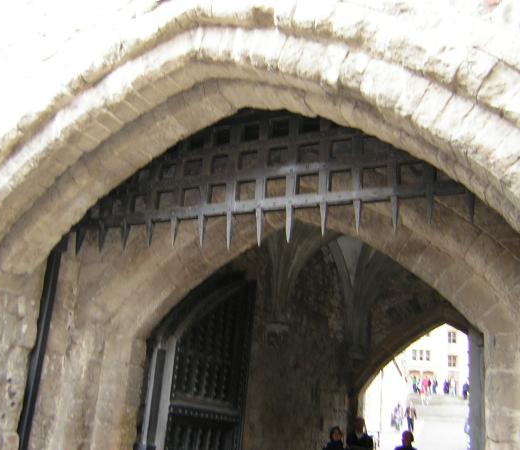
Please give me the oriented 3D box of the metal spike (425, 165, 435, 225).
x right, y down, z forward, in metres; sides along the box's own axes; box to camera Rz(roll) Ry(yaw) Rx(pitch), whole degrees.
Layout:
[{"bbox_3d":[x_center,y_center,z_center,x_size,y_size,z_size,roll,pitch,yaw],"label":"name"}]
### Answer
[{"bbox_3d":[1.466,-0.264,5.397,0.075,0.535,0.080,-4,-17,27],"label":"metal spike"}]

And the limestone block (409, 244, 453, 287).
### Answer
[{"bbox_3d":[1.677,0.420,6.035,0.304,0.271,0.297,41,6,30],"label":"limestone block"}]

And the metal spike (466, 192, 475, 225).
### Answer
[{"bbox_3d":[1.757,-0.146,5.209,0.060,0.287,0.065,-4,-17,27],"label":"metal spike"}]

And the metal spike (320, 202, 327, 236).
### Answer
[{"bbox_3d":[0.590,-0.051,5.793,0.052,0.318,0.060,-4,-17,27],"label":"metal spike"}]

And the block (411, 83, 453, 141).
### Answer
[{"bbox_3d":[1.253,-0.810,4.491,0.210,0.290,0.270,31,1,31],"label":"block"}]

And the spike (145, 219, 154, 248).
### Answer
[{"bbox_3d":[-1.172,0.090,6.619,0.061,0.319,0.061,-5,-17,26],"label":"spike"}]

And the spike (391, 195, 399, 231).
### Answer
[{"bbox_3d":[1.179,-0.101,5.470,0.061,0.336,0.061,-5,-17,26],"label":"spike"}]

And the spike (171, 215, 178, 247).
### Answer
[{"bbox_3d":[-0.888,0.057,6.483,0.061,0.334,0.061,-5,-17,26],"label":"spike"}]

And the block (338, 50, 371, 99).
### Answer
[{"bbox_3d":[0.761,-1.073,4.726,0.172,0.337,0.297,31,0,31],"label":"block"}]

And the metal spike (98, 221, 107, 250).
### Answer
[{"bbox_3d":[-1.742,0.127,6.900,0.061,0.310,0.061,-5,-17,26],"label":"metal spike"}]

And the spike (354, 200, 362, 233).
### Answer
[{"bbox_3d":[0.891,-0.077,5.643,0.055,0.291,0.065,-4,-17,27],"label":"spike"}]

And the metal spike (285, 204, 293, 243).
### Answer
[{"bbox_3d":[0.272,-0.014,5.949,0.058,0.366,0.068,-4,-17,27],"label":"metal spike"}]

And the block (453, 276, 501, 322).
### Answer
[{"bbox_3d":[2.020,0.710,5.772,0.271,0.323,0.297,-47,-30,8],"label":"block"}]

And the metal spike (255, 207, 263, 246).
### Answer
[{"bbox_3d":[-0.015,0.015,6.048,0.061,0.391,0.061,-5,-17,26],"label":"metal spike"}]

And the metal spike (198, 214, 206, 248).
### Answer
[{"bbox_3d":[-0.588,0.066,6.376,0.058,0.349,0.068,-4,-17,27],"label":"metal spike"}]

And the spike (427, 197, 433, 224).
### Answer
[{"bbox_3d":[1.456,-0.125,5.360,0.052,0.241,0.060,-4,-17,27],"label":"spike"}]

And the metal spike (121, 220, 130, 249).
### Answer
[{"bbox_3d":[-1.457,0.114,6.758,0.061,0.326,0.061,-5,-17,26],"label":"metal spike"}]

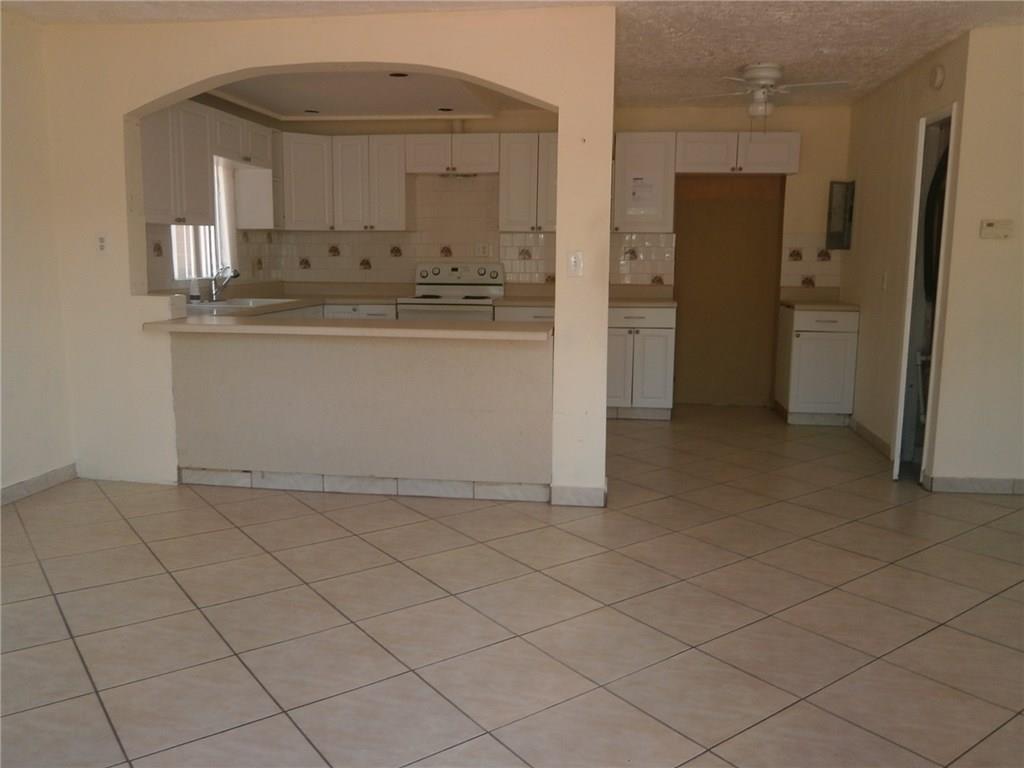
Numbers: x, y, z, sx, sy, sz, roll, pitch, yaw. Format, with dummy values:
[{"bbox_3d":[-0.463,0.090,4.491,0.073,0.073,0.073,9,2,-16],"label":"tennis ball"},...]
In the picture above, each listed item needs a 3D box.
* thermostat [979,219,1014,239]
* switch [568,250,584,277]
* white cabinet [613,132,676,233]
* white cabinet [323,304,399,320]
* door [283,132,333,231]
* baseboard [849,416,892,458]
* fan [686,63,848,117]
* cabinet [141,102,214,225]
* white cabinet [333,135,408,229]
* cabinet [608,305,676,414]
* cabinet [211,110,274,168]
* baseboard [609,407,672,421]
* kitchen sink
[{"bbox_3d":[2.495,-0.796,3.966,0.157,0.098,0.029,2,9,7],"label":"thermostat"},{"bbox_3d":[0.311,-0.579,3.706,0.074,0.120,0.012,2,9,7],"label":"switch"},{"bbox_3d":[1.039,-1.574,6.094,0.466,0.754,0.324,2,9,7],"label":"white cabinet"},{"bbox_3d":[-1.161,-0.290,6.321,0.589,0.769,0.560,2,9,7],"label":"white cabinet"},{"bbox_3d":[-1.666,-1.655,6.301,0.424,0.778,0.025,-5,11,-33],"label":"door"},{"bbox_3d":[2.436,0.352,5.283,0.014,0.092,0.995,2,9,7],"label":"baseboard"},{"bbox_3d":[1.549,-1.812,4.751,1.040,0.320,1.040,2,9,7],"label":"fan"},{"bbox_3d":[-2.153,-1.352,4.661,0.305,0.754,0.799,2,9,7],"label":"cabinet"},{"bbox_3d":[-1.132,-1.638,6.357,0.606,0.754,0.324,2,9,7],"label":"white cabinet"},{"bbox_3d":[0.969,-0.233,6.071,0.584,0.769,0.560,2,9,7],"label":"cabinet"},{"bbox_3d":[-2.036,-1.716,5.445,0.305,0.297,0.874,2,9,7],"label":"cabinet"},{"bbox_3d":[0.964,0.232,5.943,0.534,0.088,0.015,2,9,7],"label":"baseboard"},{"bbox_3d":[-1.926,-0.508,5.478,0.550,0.195,0.800,2,9,7],"label":"kitchen sink"}]

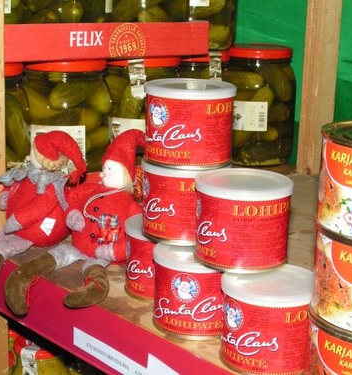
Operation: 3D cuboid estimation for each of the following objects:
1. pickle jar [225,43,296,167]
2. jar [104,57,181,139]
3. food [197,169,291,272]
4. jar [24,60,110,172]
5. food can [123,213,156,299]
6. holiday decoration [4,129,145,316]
[{"bbox_3d":[0.132,-0.132,1.378,0.117,0.187,0.117,2,13,0],"label":"pickle jar"},{"bbox_3d":[-0.048,-0.085,1.137,0.117,0.187,0.117,2,13,0],"label":"jar"},{"bbox_3d":[0.052,0.025,0.670,0.077,0.066,0.077,2,13,0],"label":"food"},{"bbox_3d":[-0.139,-0.070,1.058,0.117,0.187,0.117,2,13,0],"label":"jar"},{"bbox_3d":[-0.009,0.064,0.783,0.077,0.066,0.077,-3,14,-22],"label":"food can"},{"bbox_3d":[-0.084,0.036,0.863,0.118,0.168,0.190,11,16,34],"label":"holiday decoration"}]

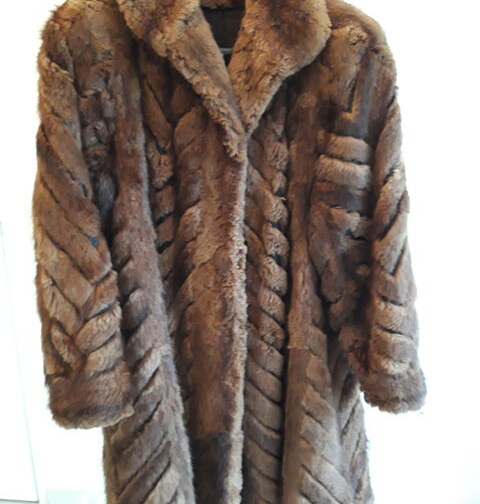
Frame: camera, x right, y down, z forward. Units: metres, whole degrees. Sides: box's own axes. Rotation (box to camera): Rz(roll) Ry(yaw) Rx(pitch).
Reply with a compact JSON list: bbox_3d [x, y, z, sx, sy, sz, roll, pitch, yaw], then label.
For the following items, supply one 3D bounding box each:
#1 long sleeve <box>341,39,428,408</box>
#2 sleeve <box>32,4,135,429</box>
[{"bbox_3d":[0.236,-0.004,0.801,0.140,0.595,0.150,-6,15,-4],"label":"long sleeve"},{"bbox_3d":[-0.242,-0.013,0.763,0.150,0.640,0.155,1,15,-6],"label":"sleeve"}]

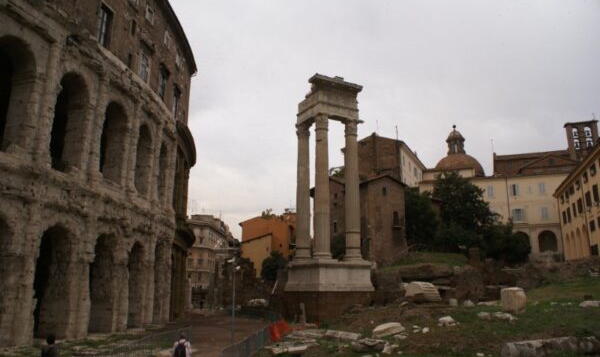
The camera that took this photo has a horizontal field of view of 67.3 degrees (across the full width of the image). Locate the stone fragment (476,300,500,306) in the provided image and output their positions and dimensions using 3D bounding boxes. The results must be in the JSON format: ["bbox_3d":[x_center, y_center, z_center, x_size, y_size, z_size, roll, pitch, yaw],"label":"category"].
[{"bbox_3d":[10.681,7.089,25.485,1.400,0.301,0.700,-5,-14,21],"label":"stone fragment"}]

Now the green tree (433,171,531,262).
[{"bbox_3d":[24.358,5.385,60.578,12.000,11.884,9.500,-5,-14,21],"label":"green tree"}]

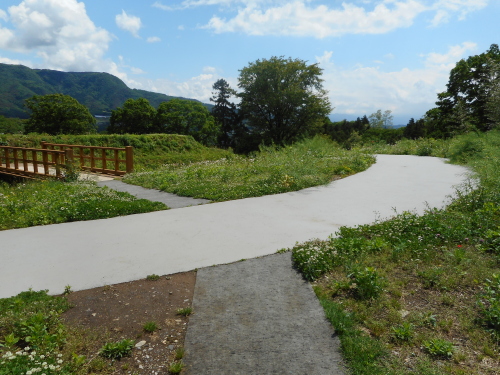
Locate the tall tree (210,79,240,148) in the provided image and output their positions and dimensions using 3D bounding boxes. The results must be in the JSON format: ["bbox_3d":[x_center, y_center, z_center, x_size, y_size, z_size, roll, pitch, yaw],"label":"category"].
[{"bbox_3d":[-3.062,-9.122,45.124,3.749,9.034,3.749,0,9,0],"label":"tall tree"}]

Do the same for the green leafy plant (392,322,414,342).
[{"bbox_3d":[1.199,1.144,2.840,0.185,0.125,0.170,0,9,0],"label":"green leafy plant"}]

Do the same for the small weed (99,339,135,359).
[{"bbox_3d":[-0.936,1.122,2.533,0.253,0.081,0.215,0,9,0],"label":"small weed"}]

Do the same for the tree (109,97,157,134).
[{"bbox_3d":[-15.692,-8.747,48.223,6.410,6.282,6.410,0,9,0],"label":"tree"}]

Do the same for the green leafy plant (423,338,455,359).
[{"bbox_3d":[1.378,1.177,2.640,0.225,0.110,0.200,0,9,0],"label":"green leafy plant"}]

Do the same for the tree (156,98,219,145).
[{"bbox_3d":[-7.841,-8.029,45.300,8.280,6.274,7.866,0,9,0],"label":"tree"}]

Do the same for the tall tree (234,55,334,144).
[{"bbox_3d":[3.731,-9.085,39.054,10.383,10.256,9.863,0,9,0],"label":"tall tree"}]

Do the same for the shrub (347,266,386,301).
[{"bbox_3d":[1.066,0.866,3.333,0.351,0.273,0.298,0,9,0],"label":"shrub"}]

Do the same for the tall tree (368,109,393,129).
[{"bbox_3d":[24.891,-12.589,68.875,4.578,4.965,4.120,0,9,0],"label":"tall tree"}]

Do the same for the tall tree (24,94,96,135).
[{"bbox_3d":[-25.795,-9.256,49.154,9.801,6.819,9.311,0,9,0],"label":"tall tree"}]

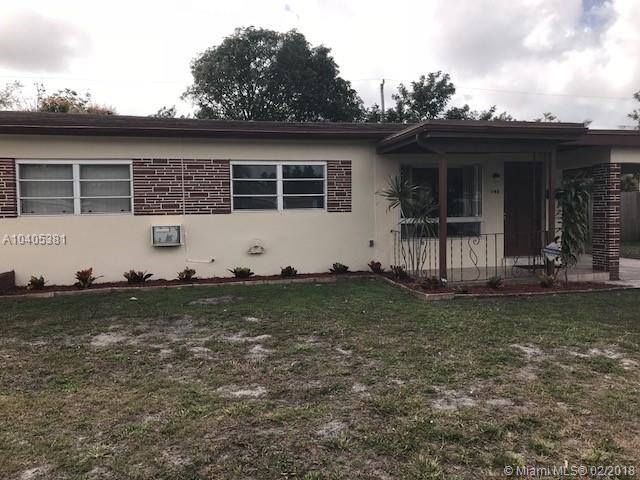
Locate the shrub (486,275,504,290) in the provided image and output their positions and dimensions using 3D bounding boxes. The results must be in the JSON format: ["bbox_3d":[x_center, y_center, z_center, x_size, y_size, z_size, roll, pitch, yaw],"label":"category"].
[{"bbox_3d":[2.890,0.700,8.526,0.288,0.219,0.274,-2,3,-14],"label":"shrub"}]

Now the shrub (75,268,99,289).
[{"bbox_3d":[-4.010,0.660,8.929,0.414,0.320,0.393,-2,3,-14],"label":"shrub"}]

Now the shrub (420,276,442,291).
[{"bbox_3d":[1.787,0.697,8.296,0.337,0.198,0.320,-1,3,0],"label":"shrub"}]

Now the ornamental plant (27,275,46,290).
[{"bbox_3d":[-4.765,0.716,8.718,0.311,0.240,0.296,-2,3,-14],"label":"ornamental plant"}]

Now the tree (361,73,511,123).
[{"bbox_3d":[6.301,-4.473,27.229,7.614,8.331,6.500,-2,3,-14],"label":"tree"}]

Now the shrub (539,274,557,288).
[{"bbox_3d":[3.839,0.699,8.717,0.303,0.224,0.288,-2,3,-14],"label":"shrub"}]

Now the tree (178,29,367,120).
[{"bbox_3d":[-2.211,-5.142,25.279,8.692,10.160,8.300,-2,3,-14],"label":"tree"}]

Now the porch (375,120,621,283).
[{"bbox_3d":[3.329,-0.653,9.965,3.850,2.780,2.200,-2,3,-14],"label":"porch"}]

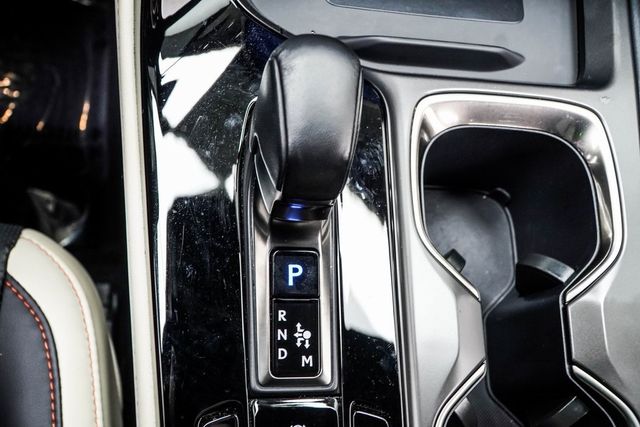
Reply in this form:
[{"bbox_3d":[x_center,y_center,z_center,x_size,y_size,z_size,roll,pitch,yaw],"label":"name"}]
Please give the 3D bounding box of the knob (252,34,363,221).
[{"bbox_3d":[-0.005,-0.038,0.335,0.049,0.082,0.060,-3,66,-1],"label":"knob"}]

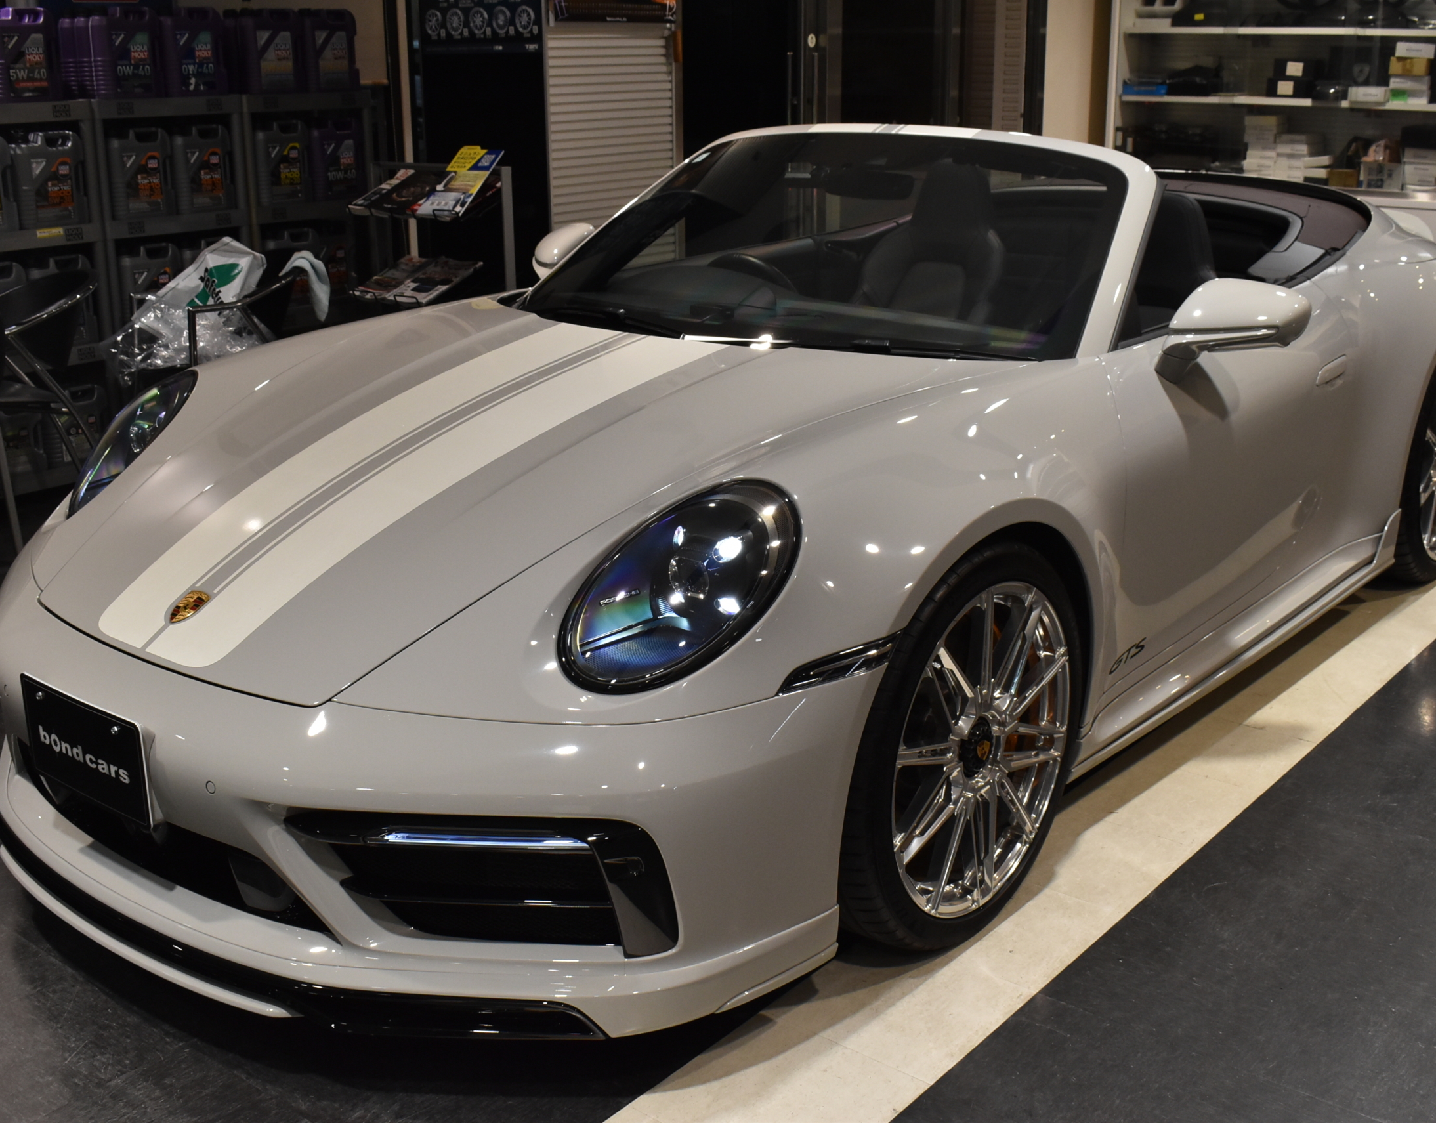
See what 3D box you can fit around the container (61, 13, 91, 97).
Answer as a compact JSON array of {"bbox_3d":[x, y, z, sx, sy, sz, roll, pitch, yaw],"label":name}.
[{"bbox_3d":[-2.174,-1.818,5.691,0.195,0.300,0.128,-16,22,-40],"label":"container"}]

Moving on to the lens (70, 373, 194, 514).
[{"bbox_3d":[-1.114,-0.217,3.020,0.225,0.240,0.320,13,22,38],"label":"lens"}]

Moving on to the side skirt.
[{"bbox_3d":[1.142,0.124,3.419,0.110,0.160,1.680,13,22,38],"label":"side skirt"}]

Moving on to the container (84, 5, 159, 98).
[{"bbox_3d":[-2.014,-1.723,5.401,0.115,0.293,0.200,13,22,38],"label":"container"}]

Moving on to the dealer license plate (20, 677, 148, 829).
[{"bbox_3d":[-0.909,0.269,2.280,0.330,0.165,0.020,13,22,38],"label":"dealer license plate"}]

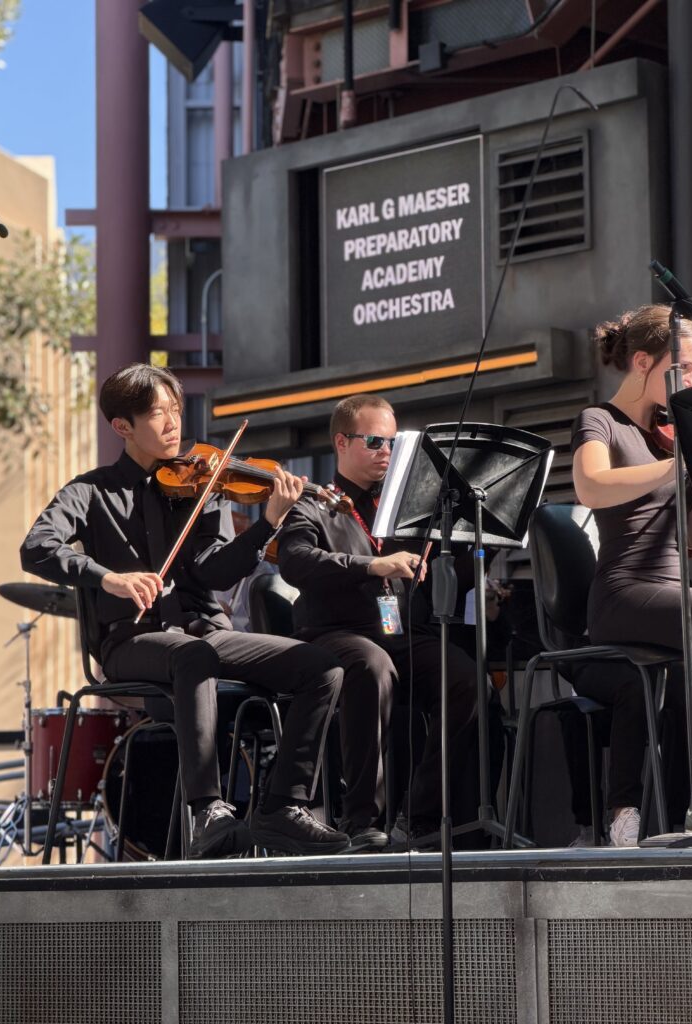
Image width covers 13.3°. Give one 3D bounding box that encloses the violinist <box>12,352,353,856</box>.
[{"bbox_3d":[-0.370,0.239,7.500,0.640,1.290,0.880,4,-9,-31],"label":"violinist"}]

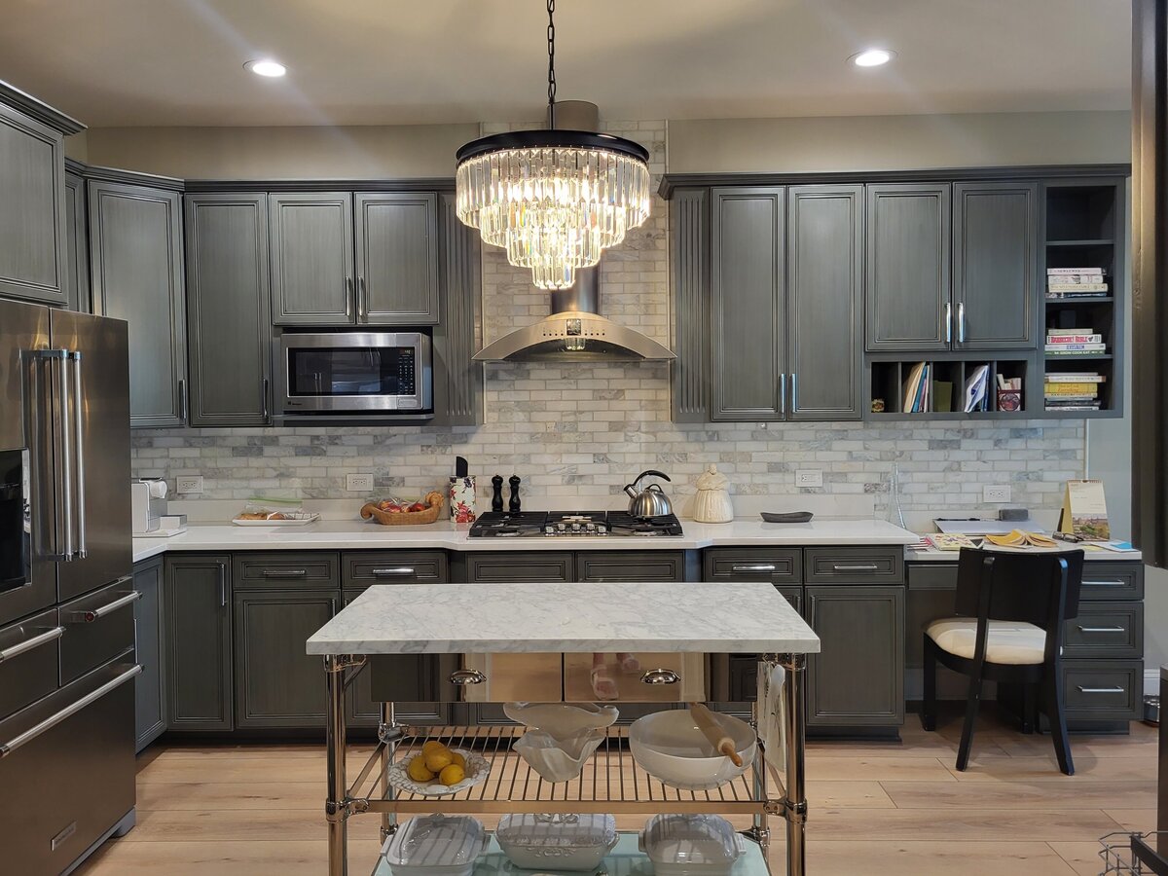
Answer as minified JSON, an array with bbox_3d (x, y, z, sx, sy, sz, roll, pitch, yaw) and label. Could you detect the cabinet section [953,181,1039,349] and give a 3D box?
[{"bbox_3d":[1.824,-0.764,4.049,0.373,0.739,0.330,-1,2,1],"label":"cabinet section"}]

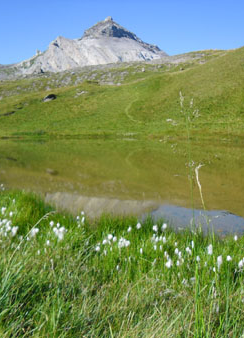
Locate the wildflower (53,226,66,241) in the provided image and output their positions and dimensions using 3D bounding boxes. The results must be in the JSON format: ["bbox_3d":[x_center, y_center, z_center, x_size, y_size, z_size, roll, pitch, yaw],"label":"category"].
[{"bbox_3d":[-0.534,0.551,3.000,0.098,0.115,0.080,0,6,0],"label":"wildflower"}]

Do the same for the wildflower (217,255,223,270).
[{"bbox_3d":[0.673,0.639,2.400,0.042,0.105,0.042,0,6,0],"label":"wildflower"}]

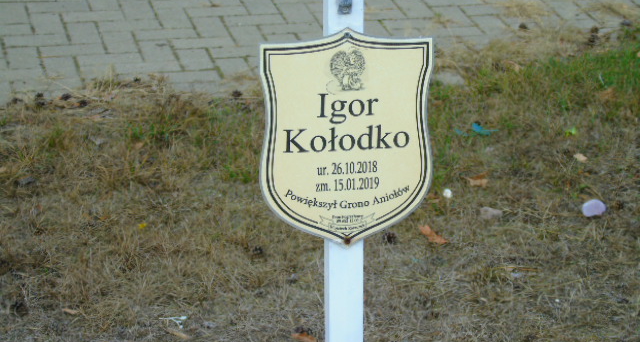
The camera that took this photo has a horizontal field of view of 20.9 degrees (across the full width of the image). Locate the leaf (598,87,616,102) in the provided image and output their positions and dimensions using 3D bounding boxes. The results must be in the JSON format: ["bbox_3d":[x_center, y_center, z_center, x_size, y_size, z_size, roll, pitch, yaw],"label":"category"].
[{"bbox_3d":[0.812,-0.216,4.911,0.052,0.022,0.050,1,23,0],"label":"leaf"}]

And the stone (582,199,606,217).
[{"bbox_3d":[0.664,0.091,4.208,0.057,0.035,0.048,1,23,0],"label":"stone"}]

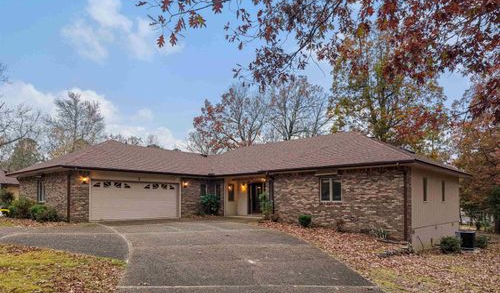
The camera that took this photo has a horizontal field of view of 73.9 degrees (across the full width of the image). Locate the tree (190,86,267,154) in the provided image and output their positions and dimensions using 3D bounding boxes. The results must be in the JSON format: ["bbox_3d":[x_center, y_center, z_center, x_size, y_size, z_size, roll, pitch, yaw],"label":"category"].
[{"bbox_3d":[-2.400,0.800,39.500,9.200,15.600,9.000,0,-8,0],"label":"tree"}]

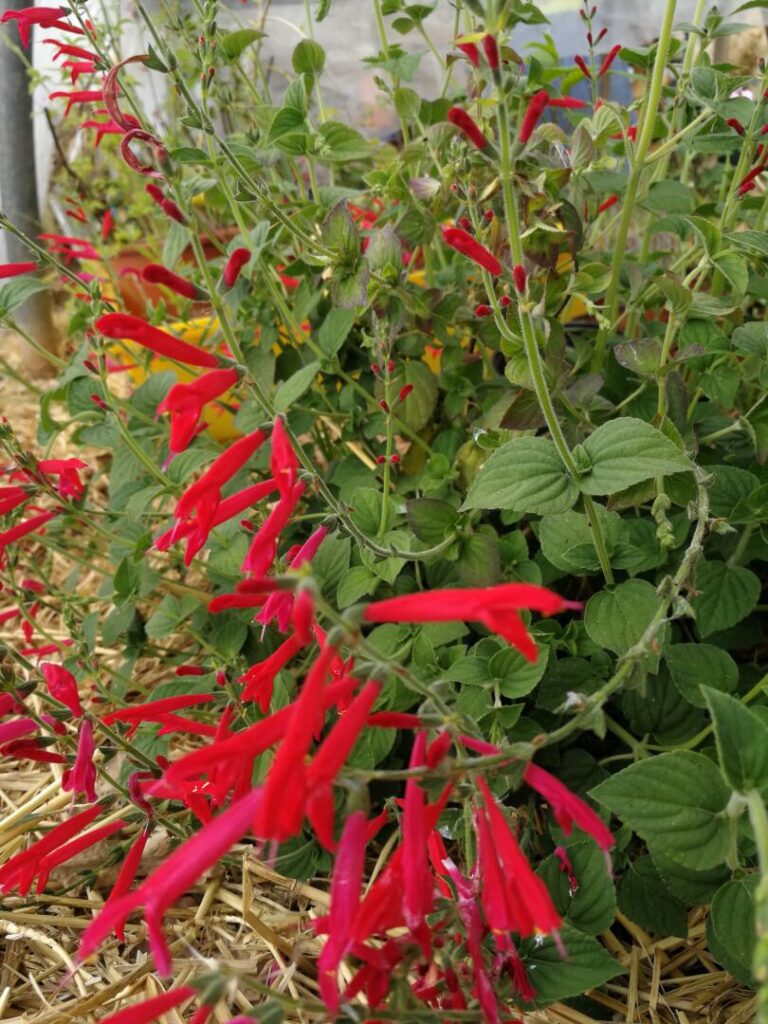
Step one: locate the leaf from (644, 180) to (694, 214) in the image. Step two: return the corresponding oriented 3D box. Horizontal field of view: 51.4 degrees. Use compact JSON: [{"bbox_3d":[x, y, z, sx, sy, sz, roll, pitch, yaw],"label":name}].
[{"bbox_3d":[0.225,-0.248,0.630,0.041,0.010,0.030,-7,66,-3],"label":"leaf"}]

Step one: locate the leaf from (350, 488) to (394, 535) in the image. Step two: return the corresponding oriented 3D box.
[{"bbox_3d":[-0.007,0.000,0.500,0.029,0.008,0.032,-26,69,-11],"label":"leaf"}]

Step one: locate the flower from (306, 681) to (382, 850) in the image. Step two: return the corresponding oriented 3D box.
[{"bbox_3d":[-0.009,0.056,0.175,0.009,0.038,0.011,14,-9,41],"label":"flower"}]

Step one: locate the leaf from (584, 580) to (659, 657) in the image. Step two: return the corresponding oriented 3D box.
[{"bbox_3d":[0.108,0.048,0.365,0.035,0.008,0.039,1,60,1],"label":"leaf"}]

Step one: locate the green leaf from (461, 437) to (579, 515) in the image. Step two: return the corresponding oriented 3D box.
[{"bbox_3d":[0.068,-0.018,0.400,0.061,0.011,0.041,-16,59,-3],"label":"green leaf"}]

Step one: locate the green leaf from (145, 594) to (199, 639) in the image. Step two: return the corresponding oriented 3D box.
[{"bbox_3d":[-0.146,0.072,0.550,0.038,0.011,0.032,-38,67,-20],"label":"green leaf"}]

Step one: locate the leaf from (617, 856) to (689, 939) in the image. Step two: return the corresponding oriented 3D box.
[{"bbox_3d":[0.156,0.222,0.460,0.043,0.009,0.058,-31,66,-19],"label":"leaf"}]

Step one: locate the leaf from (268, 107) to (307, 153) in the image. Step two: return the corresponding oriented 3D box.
[{"bbox_3d":[-0.080,-0.316,0.660,0.043,0.013,0.034,-41,62,-10],"label":"leaf"}]

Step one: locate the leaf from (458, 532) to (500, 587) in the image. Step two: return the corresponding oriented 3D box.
[{"bbox_3d":[0.050,0.025,0.420,0.023,0.008,0.032,5,53,3],"label":"leaf"}]

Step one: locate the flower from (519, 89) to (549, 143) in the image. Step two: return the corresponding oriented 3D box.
[{"bbox_3d":[0.054,-0.144,0.290,0.005,0.021,0.005,13,-11,34],"label":"flower"}]

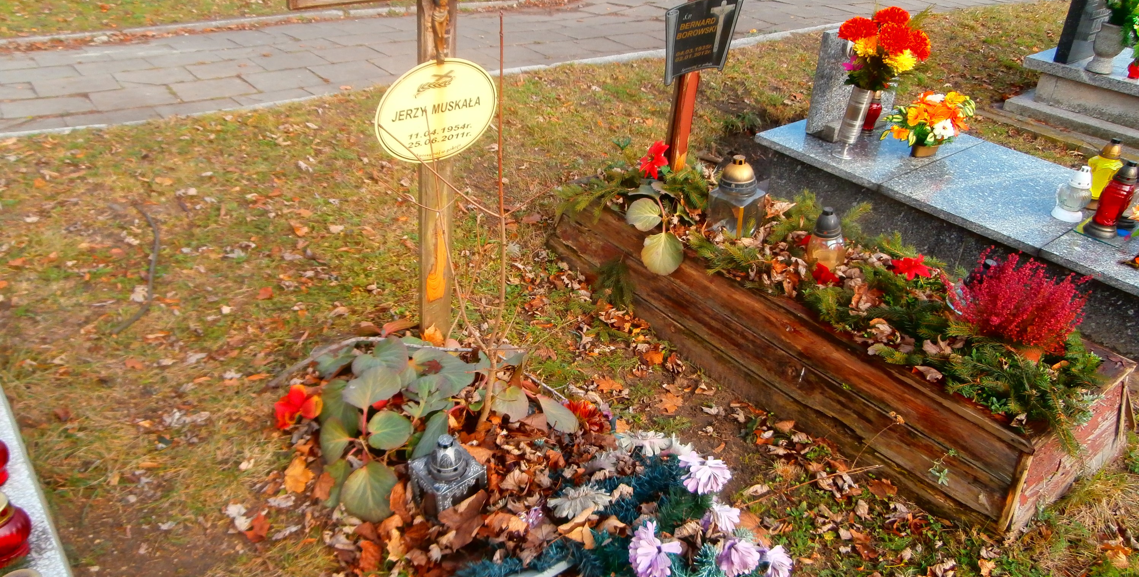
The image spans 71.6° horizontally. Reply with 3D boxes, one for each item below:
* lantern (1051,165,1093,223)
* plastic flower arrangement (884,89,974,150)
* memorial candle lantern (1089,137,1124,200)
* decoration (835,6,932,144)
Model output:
[{"bbox_3d":[1.845,-0.351,2.871,0.120,0.195,0.120,-21,39,-34],"label":"lantern"},{"bbox_3d":[1.527,-0.705,3.325,0.390,0.250,0.330,-21,39,-34],"label":"plastic flower arrangement"},{"bbox_3d":[2.017,-0.426,2.956,0.120,0.250,0.120,-21,39,-34],"label":"memorial candle lantern"},{"bbox_3d":[1.228,-0.809,3.164,0.360,0.600,0.340,-21,39,-34],"label":"decoration"}]

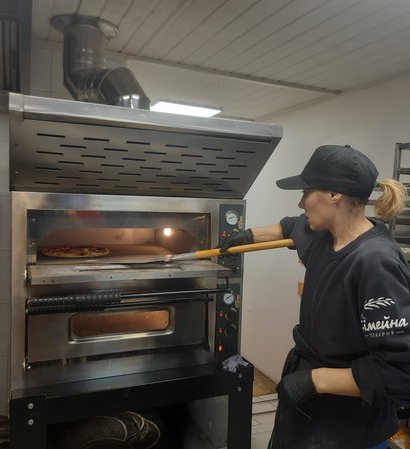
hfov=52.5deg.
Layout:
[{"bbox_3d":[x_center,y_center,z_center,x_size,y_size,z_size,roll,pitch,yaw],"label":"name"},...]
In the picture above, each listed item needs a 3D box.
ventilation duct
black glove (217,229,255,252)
[{"bbox_3d":[-0.525,-0.731,2.080,0.510,0.530,0.360,3,4,12],"label":"ventilation duct"},{"bbox_3d":[0.117,0.062,1.610,0.135,0.080,0.085,-17,-6,30],"label":"black glove"}]

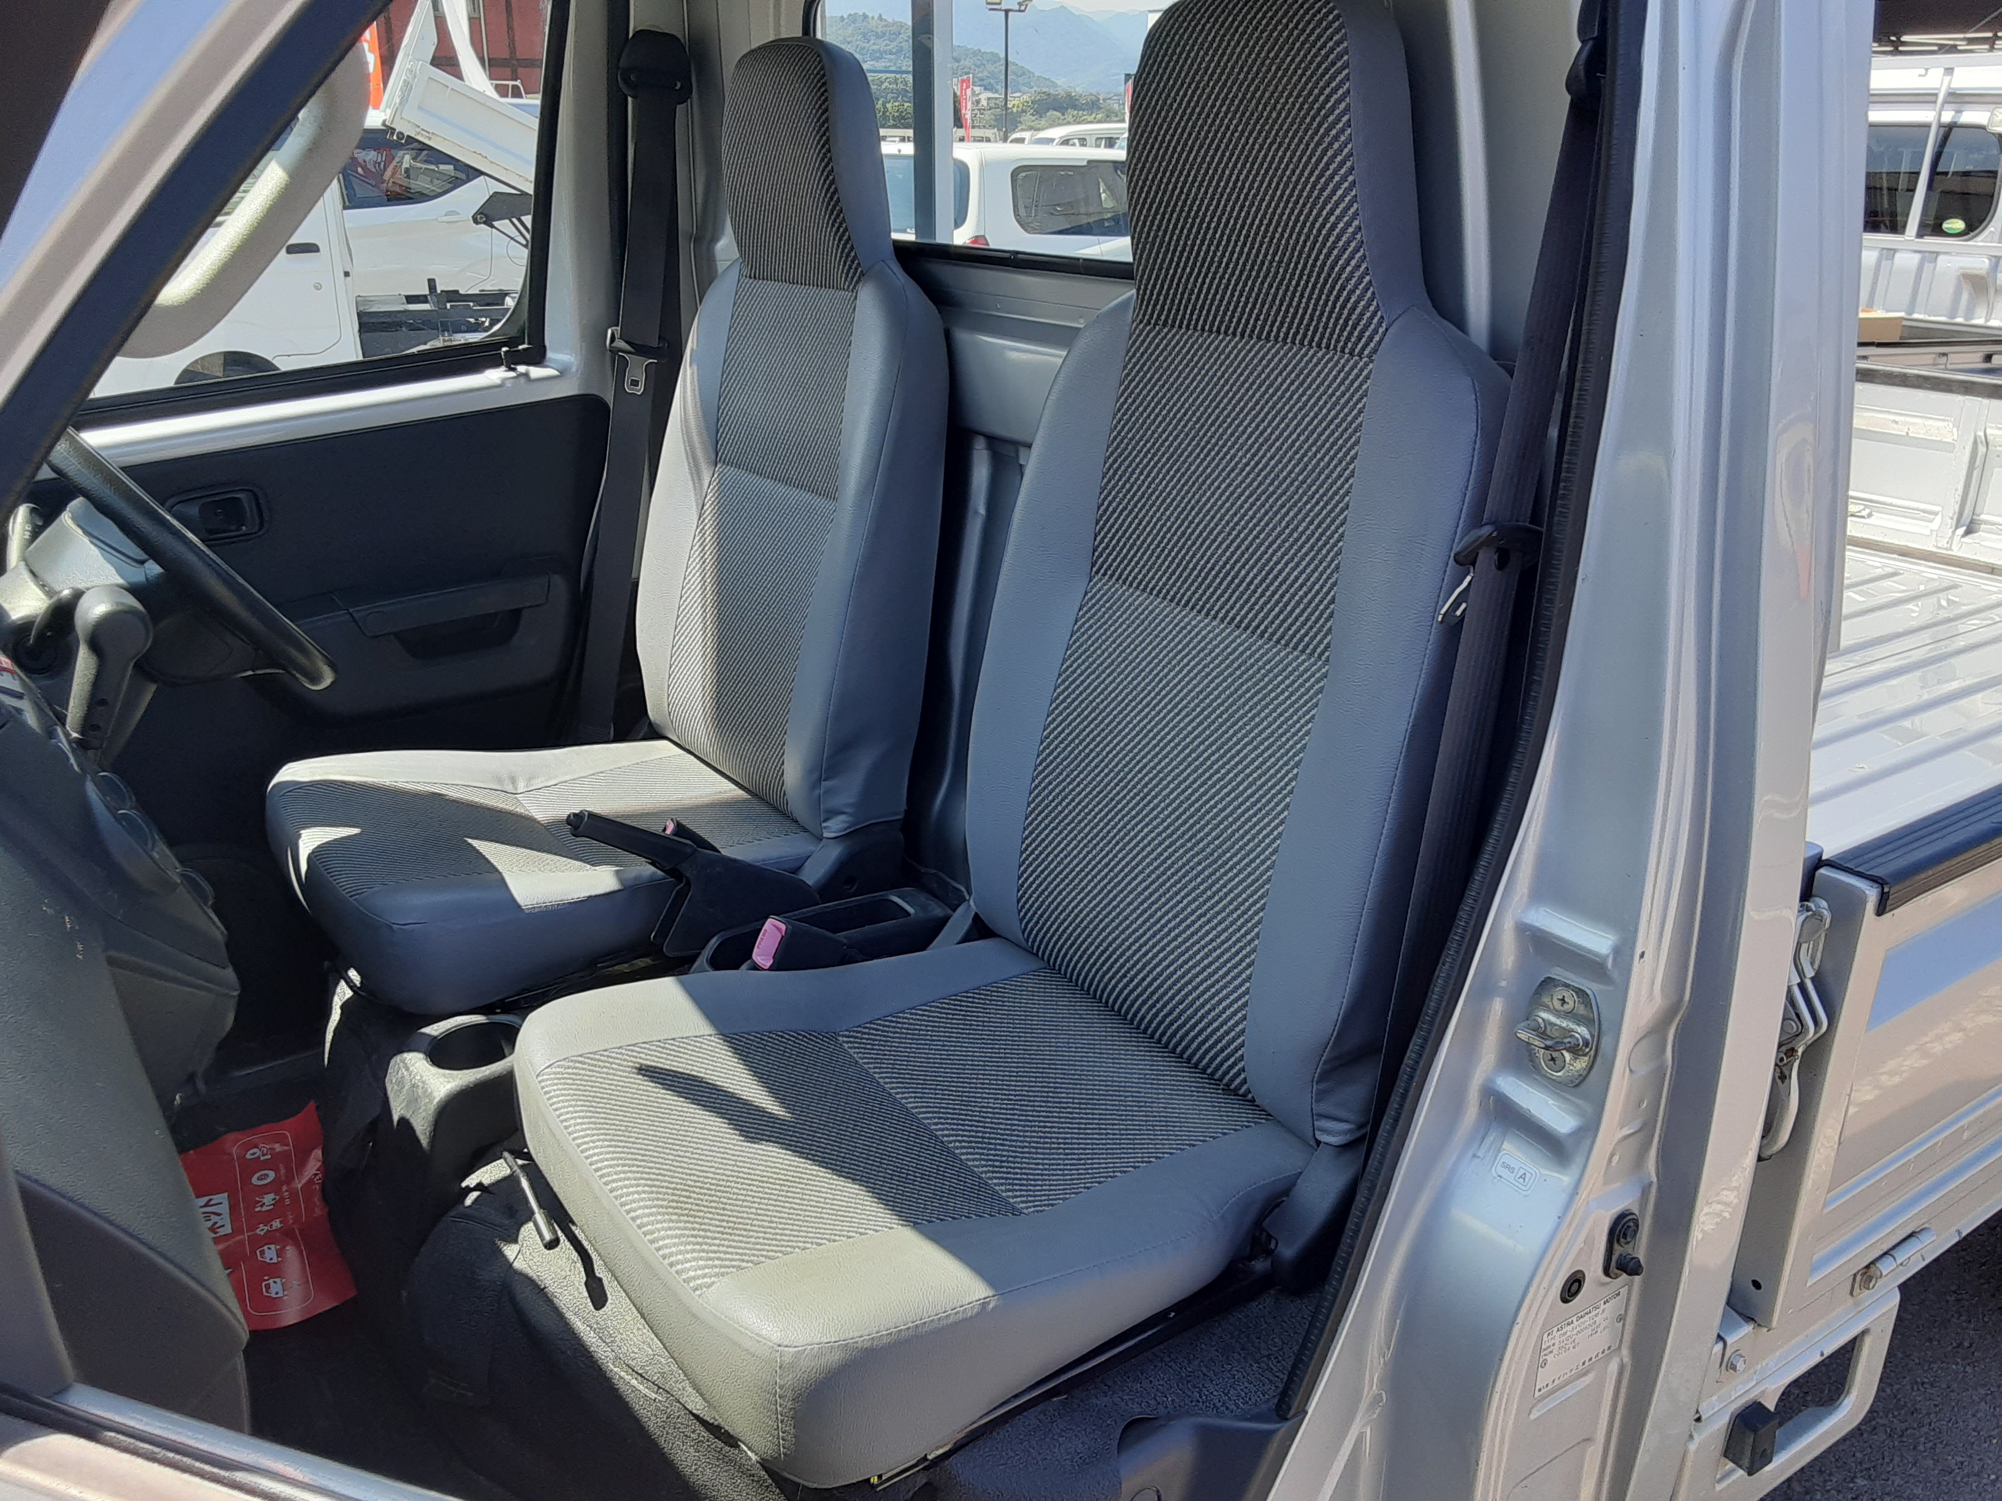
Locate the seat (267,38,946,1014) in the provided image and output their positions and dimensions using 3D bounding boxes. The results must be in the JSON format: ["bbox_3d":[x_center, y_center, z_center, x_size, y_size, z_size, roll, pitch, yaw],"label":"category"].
[{"bbox_3d":[-0.430,-0.260,1.624,0.640,0.895,0.500,-13,25,-32],"label":"seat"}]

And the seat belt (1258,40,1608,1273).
[{"bbox_3d":[0.280,-0.014,0.987,0.170,0.820,0.100,-13,25,-32],"label":"seat belt"}]

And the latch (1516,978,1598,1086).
[{"bbox_3d":[0.333,0.176,0.950,0.050,0.072,0.035,20,28,41],"label":"latch"}]

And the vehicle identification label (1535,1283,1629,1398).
[{"bbox_3d":[0.377,0.382,1.011,0.088,0.053,0.003,-12,24,-30],"label":"vehicle identification label"}]

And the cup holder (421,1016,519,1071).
[{"bbox_3d":[-0.473,0.295,1.426,0.088,0.070,0.088,-13,25,-32],"label":"cup holder"}]

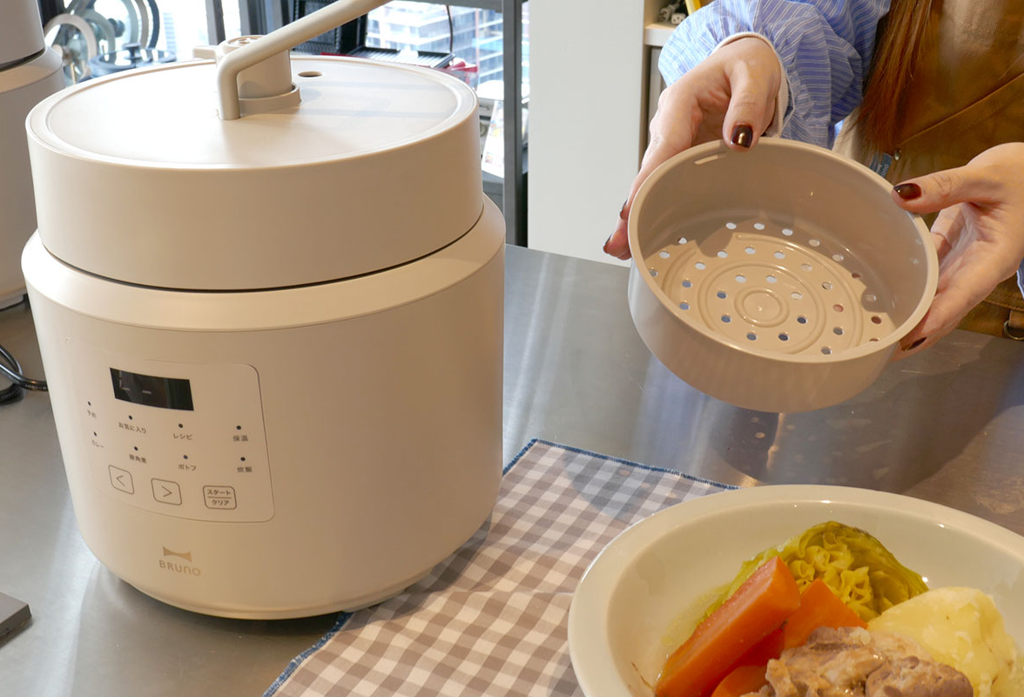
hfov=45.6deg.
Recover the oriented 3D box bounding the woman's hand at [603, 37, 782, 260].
[{"bbox_3d":[0.101,-0.111,0.680,0.070,0.080,0.155,30,54,3],"label":"woman's hand"}]

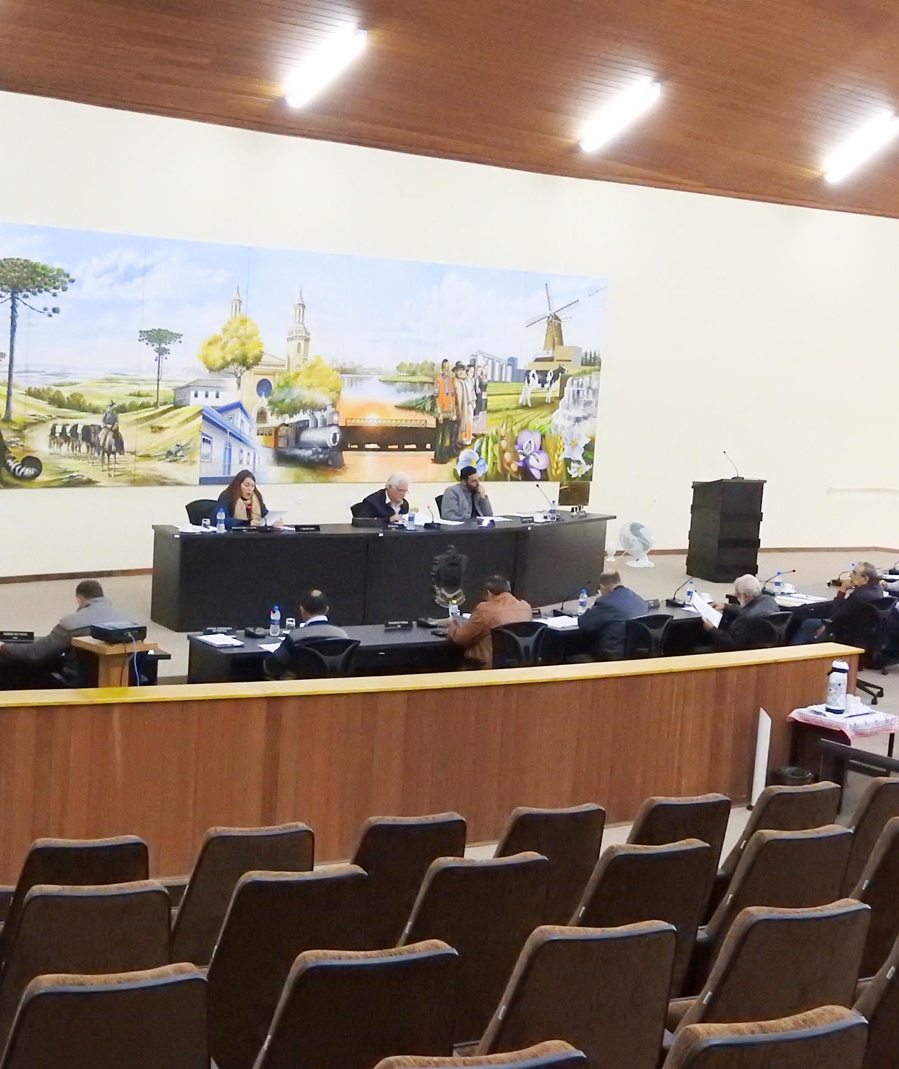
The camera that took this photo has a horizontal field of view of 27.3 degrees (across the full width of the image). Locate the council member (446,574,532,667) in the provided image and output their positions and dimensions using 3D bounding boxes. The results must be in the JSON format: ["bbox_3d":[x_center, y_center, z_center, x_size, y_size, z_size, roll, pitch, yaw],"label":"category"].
[{"bbox_3d":[0.276,0.850,13.743,0.560,1.250,0.760,-1,8,-38],"label":"council member"}]

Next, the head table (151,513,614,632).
[{"bbox_3d":[-0.328,0.318,18.676,1.242,0.860,6.207,9,8,43],"label":"head table"}]

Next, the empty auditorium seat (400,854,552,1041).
[{"bbox_3d":[-0.036,1.352,5.633,0.560,0.930,0.620,0,7,-28],"label":"empty auditorium seat"}]

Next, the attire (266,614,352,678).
[{"bbox_3d":[-0.869,0.766,11.452,0.540,0.620,0.500,2,6,-11],"label":"attire"}]

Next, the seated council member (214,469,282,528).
[{"bbox_3d":[-2.089,-0.020,18.686,0.580,1.280,0.750,-1,8,-38],"label":"seated council member"}]

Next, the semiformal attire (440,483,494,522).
[{"bbox_3d":[0.186,-0.252,19.583,0.540,0.620,0.450,0,7,-30],"label":"semiformal attire"}]

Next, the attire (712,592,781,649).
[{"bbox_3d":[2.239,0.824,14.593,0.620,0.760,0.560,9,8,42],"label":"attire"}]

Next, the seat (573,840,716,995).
[{"bbox_3d":[0.472,1.357,5.882,0.560,0.930,0.620,0,7,-28],"label":"seat"}]

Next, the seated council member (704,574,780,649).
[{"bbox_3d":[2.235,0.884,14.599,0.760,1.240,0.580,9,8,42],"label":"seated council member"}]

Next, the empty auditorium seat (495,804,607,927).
[{"bbox_3d":[0.234,1.403,6.935,0.560,0.930,0.620,0,7,-29],"label":"empty auditorium seat"}]

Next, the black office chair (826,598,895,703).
[{"bbox_3d":[3.536,0.944,16.252,0.620,0.930,0.620,-2,9,-45],"label":"black office chair"}]

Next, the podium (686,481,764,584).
[{"bbox_3d":[3.394,-0.068,22.717,0.740,1.210,0.600,-1,7,-35],"label":"podium"}]

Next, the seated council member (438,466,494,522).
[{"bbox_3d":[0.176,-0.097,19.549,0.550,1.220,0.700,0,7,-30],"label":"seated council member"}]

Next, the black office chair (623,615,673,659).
[{"bbox_3d":[1.300,1.040,14.040,0.620,0.930,0.620,-1,8,-38],"label":"black office chair"}]

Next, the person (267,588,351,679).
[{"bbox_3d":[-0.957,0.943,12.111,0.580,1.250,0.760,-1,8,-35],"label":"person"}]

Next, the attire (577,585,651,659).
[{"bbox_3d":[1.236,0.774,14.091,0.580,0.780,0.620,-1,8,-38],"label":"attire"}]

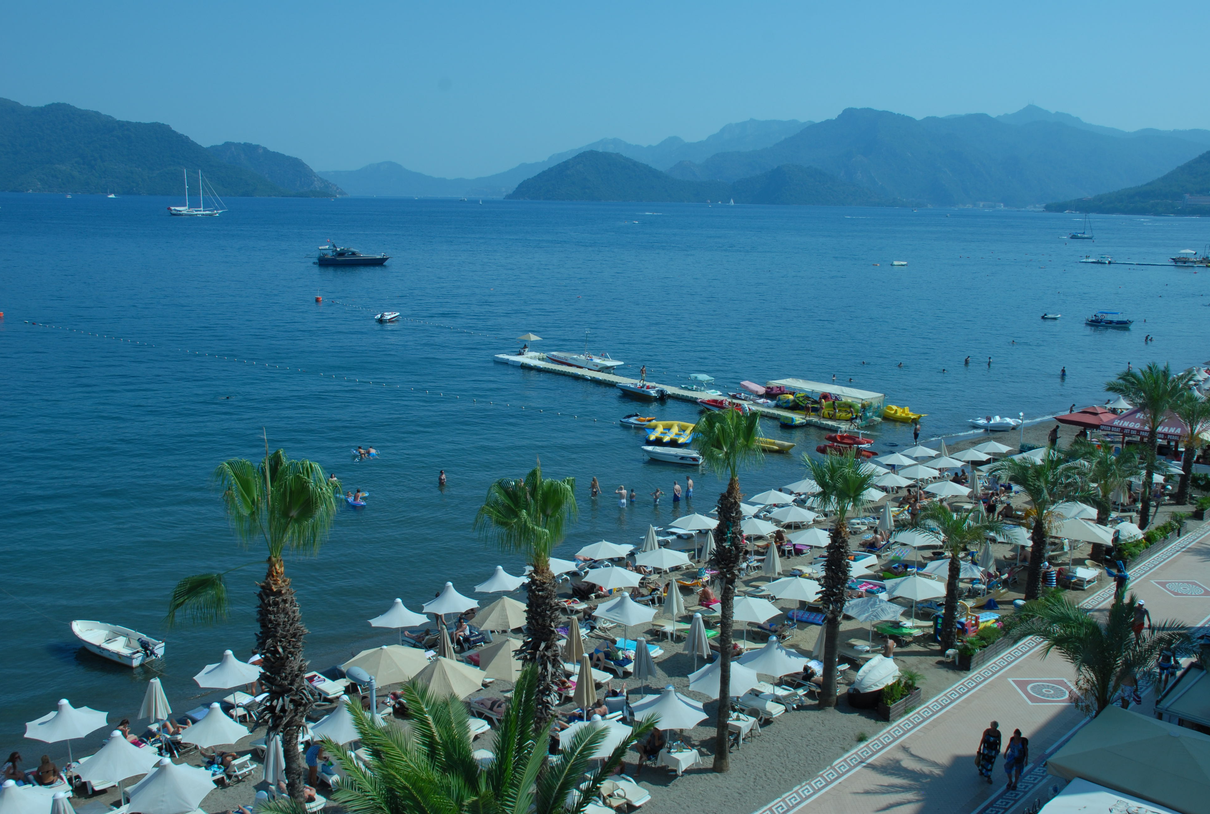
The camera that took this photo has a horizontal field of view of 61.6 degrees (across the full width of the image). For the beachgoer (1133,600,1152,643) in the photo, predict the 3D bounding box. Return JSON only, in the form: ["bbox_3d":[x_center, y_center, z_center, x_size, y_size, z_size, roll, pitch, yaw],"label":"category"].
[{"bbox_3d":[17.883,7.269,33.769,0.620,1.768,0.420,10,15,38],"label":"beachgoer"}]

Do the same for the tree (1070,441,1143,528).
[{"bbox_3d":[21.299,4.063,43.123,3.200,5.396,3.200,7,13,27],"label":"tree"}]

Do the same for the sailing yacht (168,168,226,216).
[{"bbox_3d":[-251.793,-131.866,622.372,35.717,28.690,7.500,-1,12,-10],"label":"sailing yacht"}]

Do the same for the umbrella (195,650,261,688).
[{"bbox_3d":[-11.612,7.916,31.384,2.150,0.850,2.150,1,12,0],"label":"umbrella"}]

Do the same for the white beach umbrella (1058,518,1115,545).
[{"bbox_3d":[19.379,5.647,41.946,2.500,2.200,2.500,7,13,27],"label":"white beach umbrella"}]

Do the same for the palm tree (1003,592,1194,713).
[{"bbox_3d":[13.896,7.387,28.762,4.800,4.300,4.700,1,12,0],"label":"palm tree"}]

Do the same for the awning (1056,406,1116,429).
[{"bbox_3d":[31.484,0.346,65.379,3.200,1.200,3.200,12,16,43],"label":"awning"}]

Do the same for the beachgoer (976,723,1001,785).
[{"bbox_3d":[9.932,8.870,26.194,0.600,1.640,0.480,7,13,29],"label":"beachgoer"}]

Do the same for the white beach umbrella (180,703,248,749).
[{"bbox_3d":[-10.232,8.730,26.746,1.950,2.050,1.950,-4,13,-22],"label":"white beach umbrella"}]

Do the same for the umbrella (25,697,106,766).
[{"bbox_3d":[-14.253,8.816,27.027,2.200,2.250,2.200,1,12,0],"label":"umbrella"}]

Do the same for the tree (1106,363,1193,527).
[{"bbox_3d":[25.235,1.762,47.072,4.200,7.700,4.200,1,12,0],"label":"tree"}]

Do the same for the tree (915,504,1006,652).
[{"bbox_3d":[11.809,5.744,33.855,3.150,5.100,3.150,1,12,0],"label":"tree"}]

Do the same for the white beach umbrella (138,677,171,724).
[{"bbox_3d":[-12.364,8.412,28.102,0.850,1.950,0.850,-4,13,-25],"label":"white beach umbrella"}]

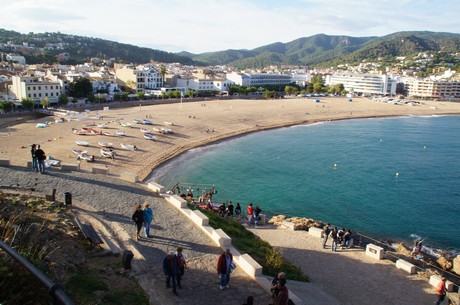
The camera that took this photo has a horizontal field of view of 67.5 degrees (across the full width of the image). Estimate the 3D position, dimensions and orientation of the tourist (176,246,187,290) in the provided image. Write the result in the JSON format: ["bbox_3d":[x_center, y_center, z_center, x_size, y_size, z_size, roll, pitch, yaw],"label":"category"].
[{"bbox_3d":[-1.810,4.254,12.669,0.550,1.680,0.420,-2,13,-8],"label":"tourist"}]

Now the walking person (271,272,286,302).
[{"bbox_3d":[1.827,5.074,12.896,0.550,1.280,0.550,10,17,36],"label":"walking person"}]

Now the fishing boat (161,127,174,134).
[{"bbox_3d":[-21.691,-7.407,119.400,5.300,1.100,1.900,10,17,37],"label":"fishing boat"}]

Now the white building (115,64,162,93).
[{"bbox_3d":[-60.311,-45.737,230.303,20.000,20.300,27.000,-13,18,-43],"label":"white building"}]

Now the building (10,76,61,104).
[{"bbox_3d":[-94.667,-29.040,168.442,12.500,13.500,17.500,8,15,32],"label":"building"}]

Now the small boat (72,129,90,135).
[{"bbox_3d":[-45.754,-6.188,106.005,5.300,1.100,1.800,3,13,15],"label":"small boat"}]

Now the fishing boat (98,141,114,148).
[{"bbox_3d":[-35.314,-2.252,97.966,4.800,1.000,1.700,10,17,36],"label":"fishing boat"}]

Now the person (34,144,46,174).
[{"bbox_3d":[-10.999,0.400,20.022,0.580,1.740,0.420,-3,13,-15],"label":"person"}]

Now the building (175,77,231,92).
[{"bbox_3d":[-20.085,-50.835,268.600,42.000,12.000,15.000,-10,16,-39],"label":"building"}]

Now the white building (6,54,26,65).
[{"bbox_3d":[-215.116,-93.419,347.821,18.000,10.500,12.000,-8,15,-29],"label":"white building"}]

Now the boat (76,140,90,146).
[{"bbox_3d":[-42.564,-2.675,99.957,4.300,0.900,1.600,10,17,36],"label":"boat"}]

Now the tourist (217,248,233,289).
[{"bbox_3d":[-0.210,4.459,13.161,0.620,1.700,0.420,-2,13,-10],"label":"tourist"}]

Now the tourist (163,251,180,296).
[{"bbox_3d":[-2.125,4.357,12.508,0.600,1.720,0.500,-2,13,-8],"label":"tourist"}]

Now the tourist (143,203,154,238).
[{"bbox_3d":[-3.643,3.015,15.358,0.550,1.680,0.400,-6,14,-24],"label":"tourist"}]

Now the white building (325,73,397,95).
[{"bbox_3d":[104.709,-54.682,277.589,46.000,15.800,24.000,10,17,37],"label":"white building"}]

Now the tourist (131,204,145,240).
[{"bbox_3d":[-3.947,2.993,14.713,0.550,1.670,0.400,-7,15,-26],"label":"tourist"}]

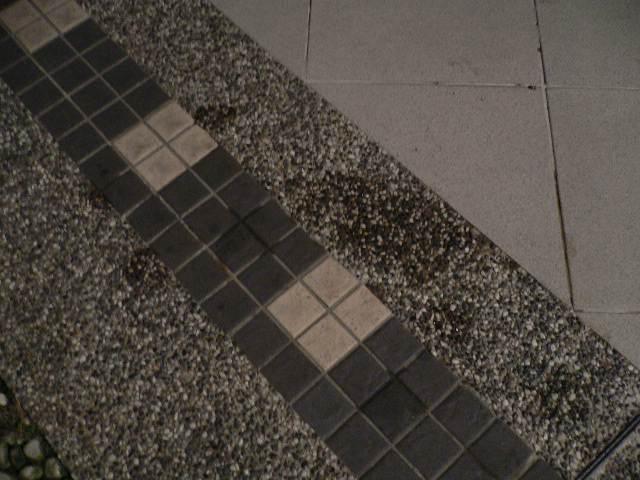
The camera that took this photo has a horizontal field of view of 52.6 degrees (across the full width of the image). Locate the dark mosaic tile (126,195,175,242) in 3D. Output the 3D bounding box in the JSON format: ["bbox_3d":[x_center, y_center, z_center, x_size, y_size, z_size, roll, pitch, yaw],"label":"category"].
[{"bbox_3d":[-0.374,-0.047,1.454,0.088,0.010,0.088,-39,69,-16],"label":"dark mosaic tile"}]

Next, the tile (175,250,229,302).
[{"bbox_3d":[-0.253,0.080,1.415,0.089,0.010,0.089,-39,69,-17],"label":"tile"}]

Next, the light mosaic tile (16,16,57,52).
[{"bbox_3d":[-0.761,-0.546,1.730,0.088,0.010,0.088,-40,69,-16],"label":"light mosaic tile"}]

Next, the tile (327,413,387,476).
[{"bbox_3d":[0.073,0.396,1.244,0.089,0.010,0.089,-39,69,-17],"label":"tile"}]

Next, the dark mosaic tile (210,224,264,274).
[{"bbox_3d":[-0.181,0.021,1.443,0.089,0.010,0.089,-39,69,-17],"label":"dark mosaic tile"}]

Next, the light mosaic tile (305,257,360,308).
[{"bbox_3d":[0.025,0.093,1.423,0.089,0.010,0.089,-39,69,-17],"label":"light mosaic tile"}]

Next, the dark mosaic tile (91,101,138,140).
[{"bbox_3d":[-0.507,-0.296,1.613,0.089,0.010,0.089,-39,69,-17],"label":"dark mosaic tile"}]

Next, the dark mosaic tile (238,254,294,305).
[{"bbox_3d":[-0.114,0.082,1.381,0.088,0.010,0.088,-39,69,-16],"label":"dark mosaic tile"}]

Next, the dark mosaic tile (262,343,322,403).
[{"bbox_3d":[-0.058,0.269,1.313,0.089,0.010,0.089,-39,69,-17],"label":"dark mosaic tile"}]

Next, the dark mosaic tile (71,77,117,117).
[{"bbox_3d":[-0.568,-0.358,1.630,0.088,0.010,0.088,-40,69,-16],"label":"dark mosaic tile"}]

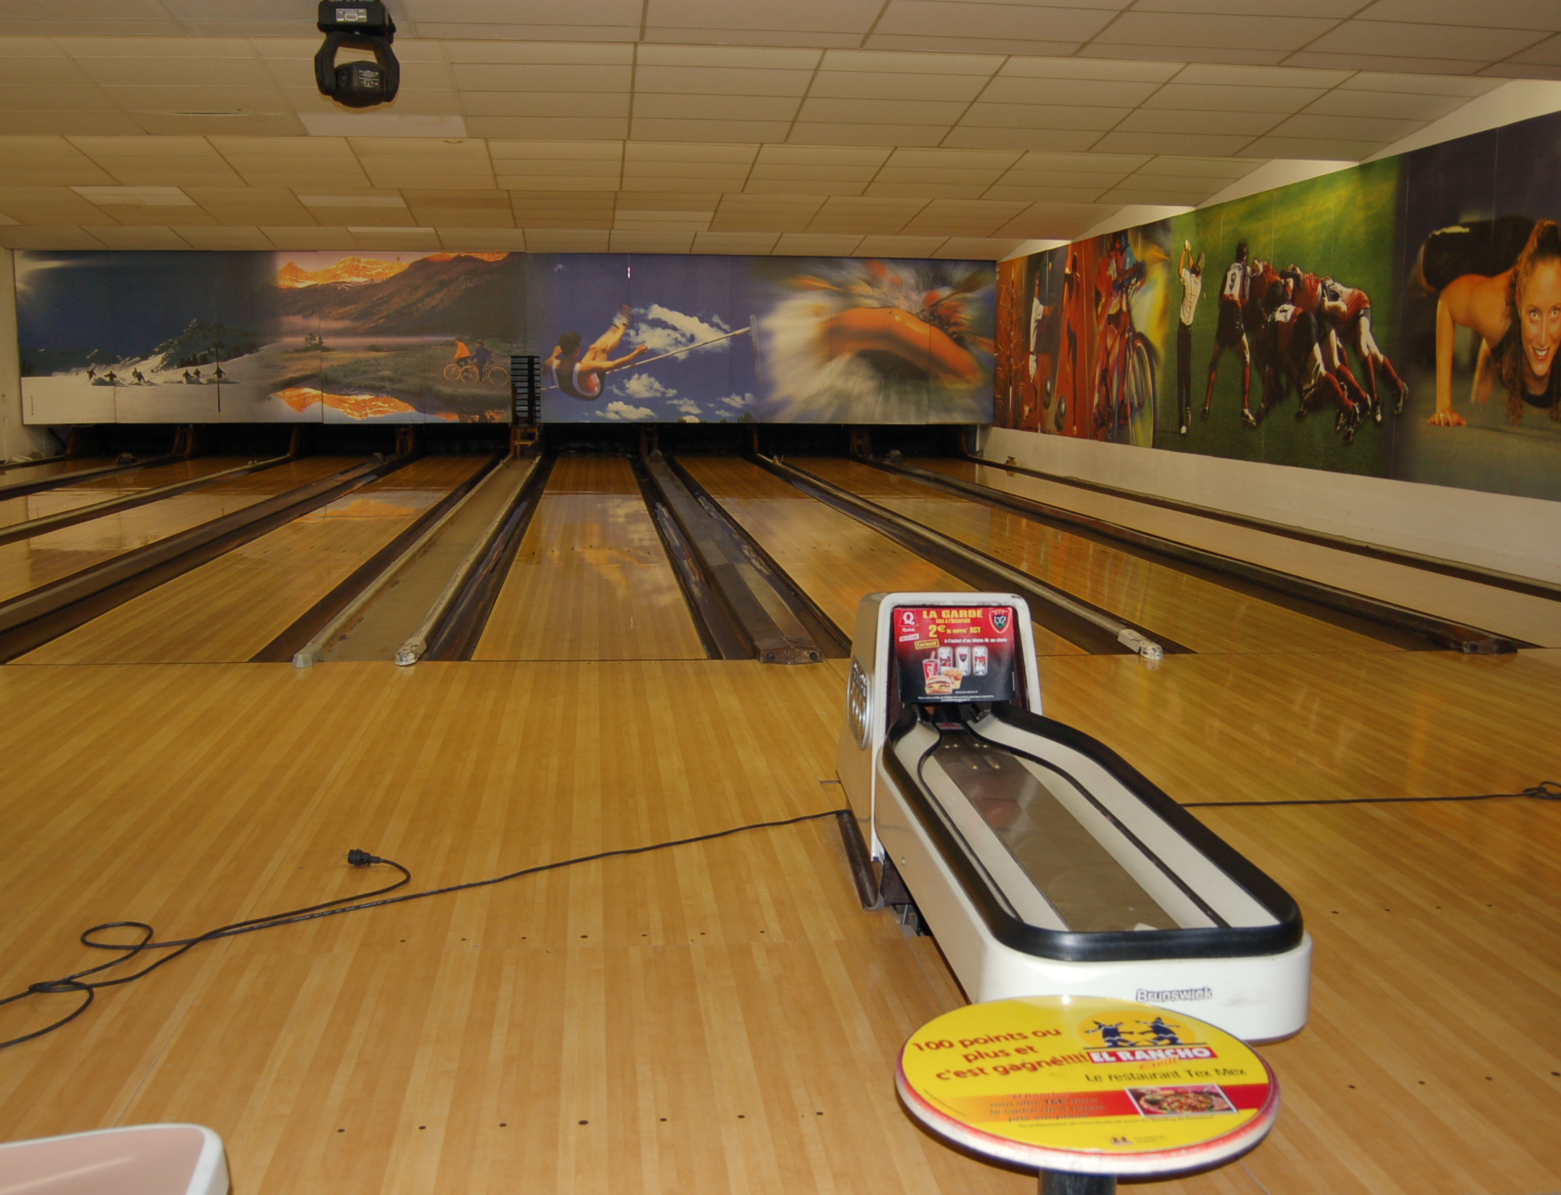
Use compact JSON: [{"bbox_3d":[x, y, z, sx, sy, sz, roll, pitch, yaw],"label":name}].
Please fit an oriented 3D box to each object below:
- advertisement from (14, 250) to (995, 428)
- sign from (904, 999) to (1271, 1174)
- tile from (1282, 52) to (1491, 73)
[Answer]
[{"bbox_3d":[-3.923,-3.943,23.035,14.780,2.650,0.060,0,8,-7],"label":"advertisement"},{"bbox_3d":[0.315,0.522,1.623,0.390,0.030,0.390,0,8,-7],"label":"sign"},{"bbox_3d":[3.537,-3.120,8.721,1.240,0.020,0.310,0,3,-7],"label":"tile"}]

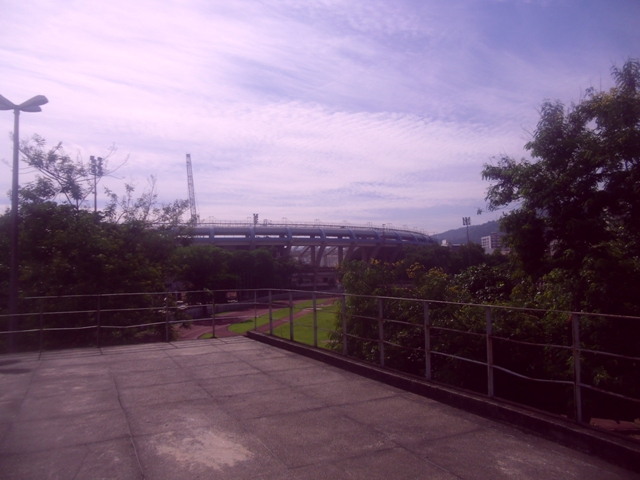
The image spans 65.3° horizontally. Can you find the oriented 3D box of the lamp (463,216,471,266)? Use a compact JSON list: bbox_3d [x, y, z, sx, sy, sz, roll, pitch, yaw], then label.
[{"bbox_3d":[49.918,5.313,167.916,2.600,26.600,0.900,-3,-4,30],"label":"lamp"}]

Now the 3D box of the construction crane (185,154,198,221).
[{"bbox_3d":[-71.208,-11.677,281.190,14.000,73.900,10.000,-3,-4,30],"label":"construction crane"}]

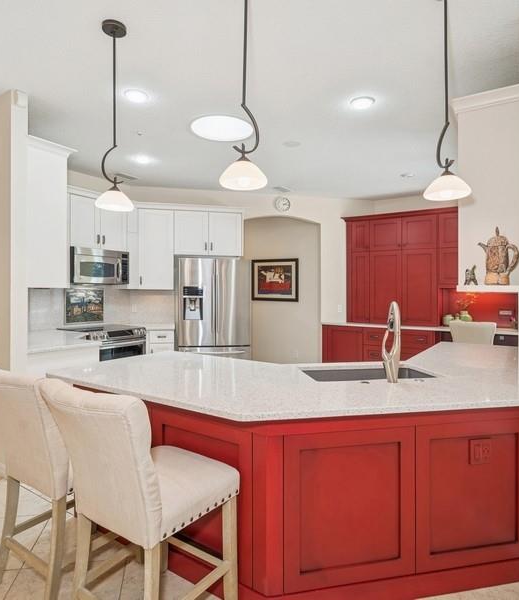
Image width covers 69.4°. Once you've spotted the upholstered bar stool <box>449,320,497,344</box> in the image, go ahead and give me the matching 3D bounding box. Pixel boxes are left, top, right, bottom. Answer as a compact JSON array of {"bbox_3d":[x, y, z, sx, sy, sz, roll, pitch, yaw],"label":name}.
[{"bbox_3d":[2.763,0.785,4.835,0.490,1.040,0.580,1,2,33],"label":"upholstered bar stool"}]

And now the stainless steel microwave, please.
[{"bbox_3d":[-2.101,-0.411,4.757,0.400,0.423,0.757,1,2,33],"label":"stainless steel microwave"}]

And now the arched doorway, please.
[{"bbox_3d":[0.371,-0.018,5.934,1.239,2.558,0.140,0,1,-12],"label":"arched doorway"}]

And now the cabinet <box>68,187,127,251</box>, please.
[{"bbox_3d":[-2.117,-0.948,4.755,0.335,0.652,0.765,1,2,33],"label":"cabinet"}]

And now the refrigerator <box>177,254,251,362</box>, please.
[{"bbox_3d":[-0.653,0.368,5.222,0.909,1.800,0.780,0,1,-12],"label":"refrigerator"}]

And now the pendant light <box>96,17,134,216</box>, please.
[{"bbox_3d":[-0.820,-1.008,2.124,0.215,1.060,0.215,0,1,-12],"label":"pendant light"}]

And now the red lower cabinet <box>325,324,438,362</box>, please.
[{"bbox_3d":[1.884,0.838,5.837,1.652,0.875,0.600,1,2,33],"label":"red lower cabinet"}]

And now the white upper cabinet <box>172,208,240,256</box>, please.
[{"bbox_3d":[-0.750,-0.945,5.431,0.948,0.637,0.335,0,1,-12],"label":"white upper cabinet"}]

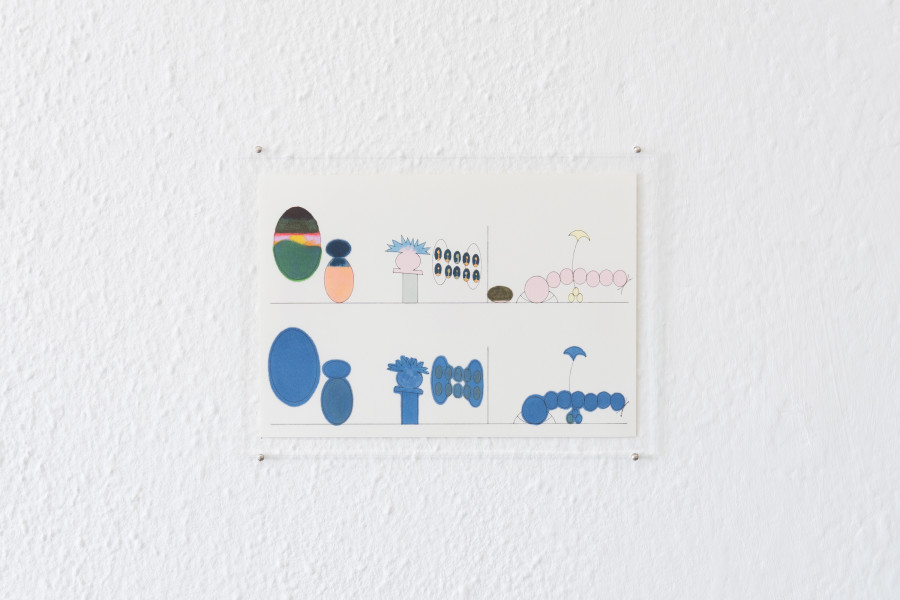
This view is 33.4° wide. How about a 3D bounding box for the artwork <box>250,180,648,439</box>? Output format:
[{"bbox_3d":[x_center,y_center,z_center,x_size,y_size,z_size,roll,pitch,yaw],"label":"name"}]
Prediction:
[{"bbox_3d":[-0.002,0.004,1.182,0.297,0.209,0.003,0,2,0],"label":"artwork"}]

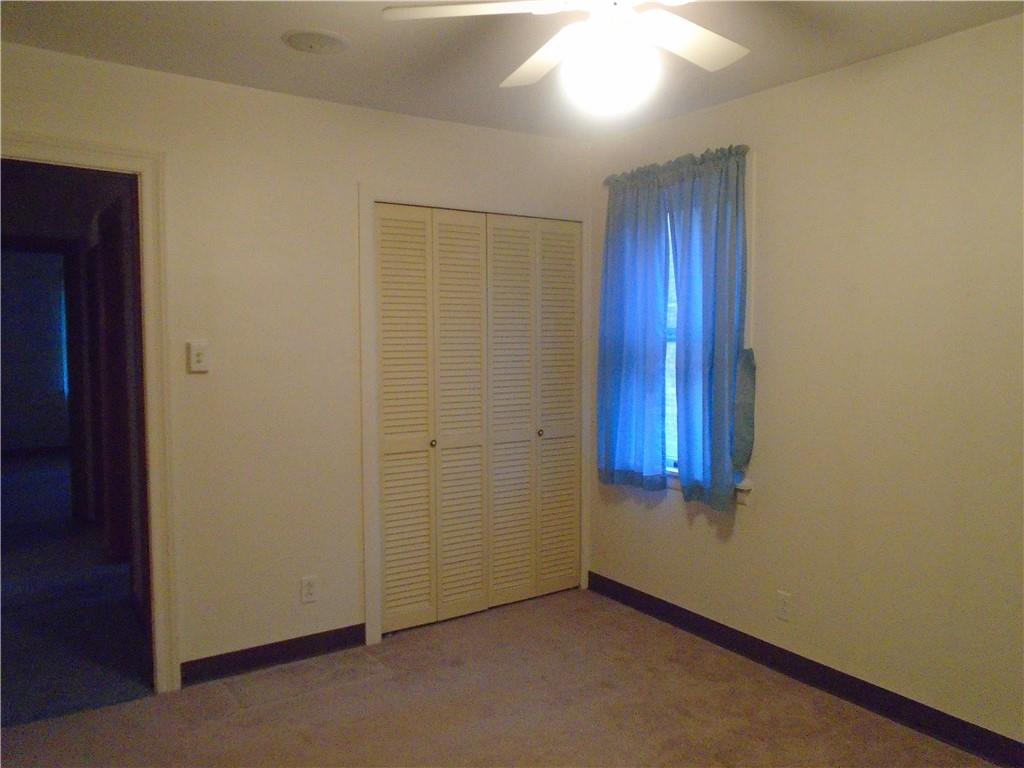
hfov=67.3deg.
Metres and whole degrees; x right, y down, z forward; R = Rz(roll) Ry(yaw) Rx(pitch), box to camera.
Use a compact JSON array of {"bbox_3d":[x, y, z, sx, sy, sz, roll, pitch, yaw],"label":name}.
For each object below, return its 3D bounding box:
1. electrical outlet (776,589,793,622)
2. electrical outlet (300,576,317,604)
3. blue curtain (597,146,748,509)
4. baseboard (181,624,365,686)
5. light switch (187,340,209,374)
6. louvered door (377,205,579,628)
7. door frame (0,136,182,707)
[{"bbox_3d":[1.145,0.938,3.235,0.010,0.117,0.072,-3,5,-34],"label":"electrical outlet"},{"bbox_3d":[-0.889,0.904,3.387,0.072,0.117,0.010,-3,5,-34],"label":"electrical outlet"},{"bbox_3d":[0.727,-0.253,3.660,0.100,1.550,0.925,-3,5,-34],"label":"blue curtain"},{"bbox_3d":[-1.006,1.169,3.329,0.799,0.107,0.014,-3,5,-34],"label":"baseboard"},{"bbox_3d":[-1.246,-0.106,3.063,0.072,0.118,0.015,-3,5,-34],"label":"light switch"},{"bbox_3d":[-0.123,0.160,3.876,1.195,2.000,0.035,-3,5,-34],"label":"louvered door"},{"bbox_3d":[-1.756,0.190,2.794,0.960,2.132,0.130,-3,5,-34],"label":"door frame"}]

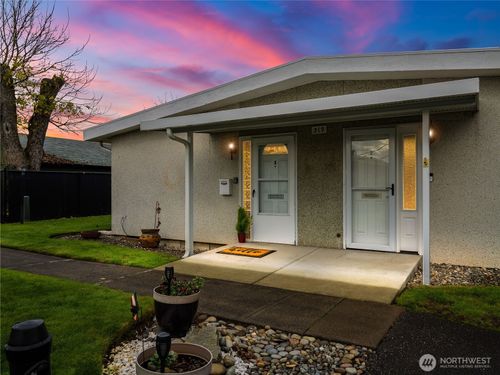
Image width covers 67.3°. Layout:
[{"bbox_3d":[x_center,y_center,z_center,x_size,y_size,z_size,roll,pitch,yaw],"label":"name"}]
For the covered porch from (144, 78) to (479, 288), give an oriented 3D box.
[{"bbox_3d":[0.734,0.041,5.867,4.850,2.310,2.000,0,0,31],"label":"covered porch"}]

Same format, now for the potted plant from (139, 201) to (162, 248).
[{"bbox_3d":[-2.250,0.805,8.500,0.500,1.050,0.480,0,0,0],"label":"potted plant"}]

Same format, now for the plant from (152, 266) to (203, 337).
[{"bbox_3d":[-0.610,0.950,3.220,0.430,0.580,0.420,0,0,0],"label":"plant"}]

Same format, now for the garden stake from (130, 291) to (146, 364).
[{"bbox_3d":[-0.576,0.723,1.940,0.075,0.370,0.070,0,-1,0],"label":"garden stake"}]

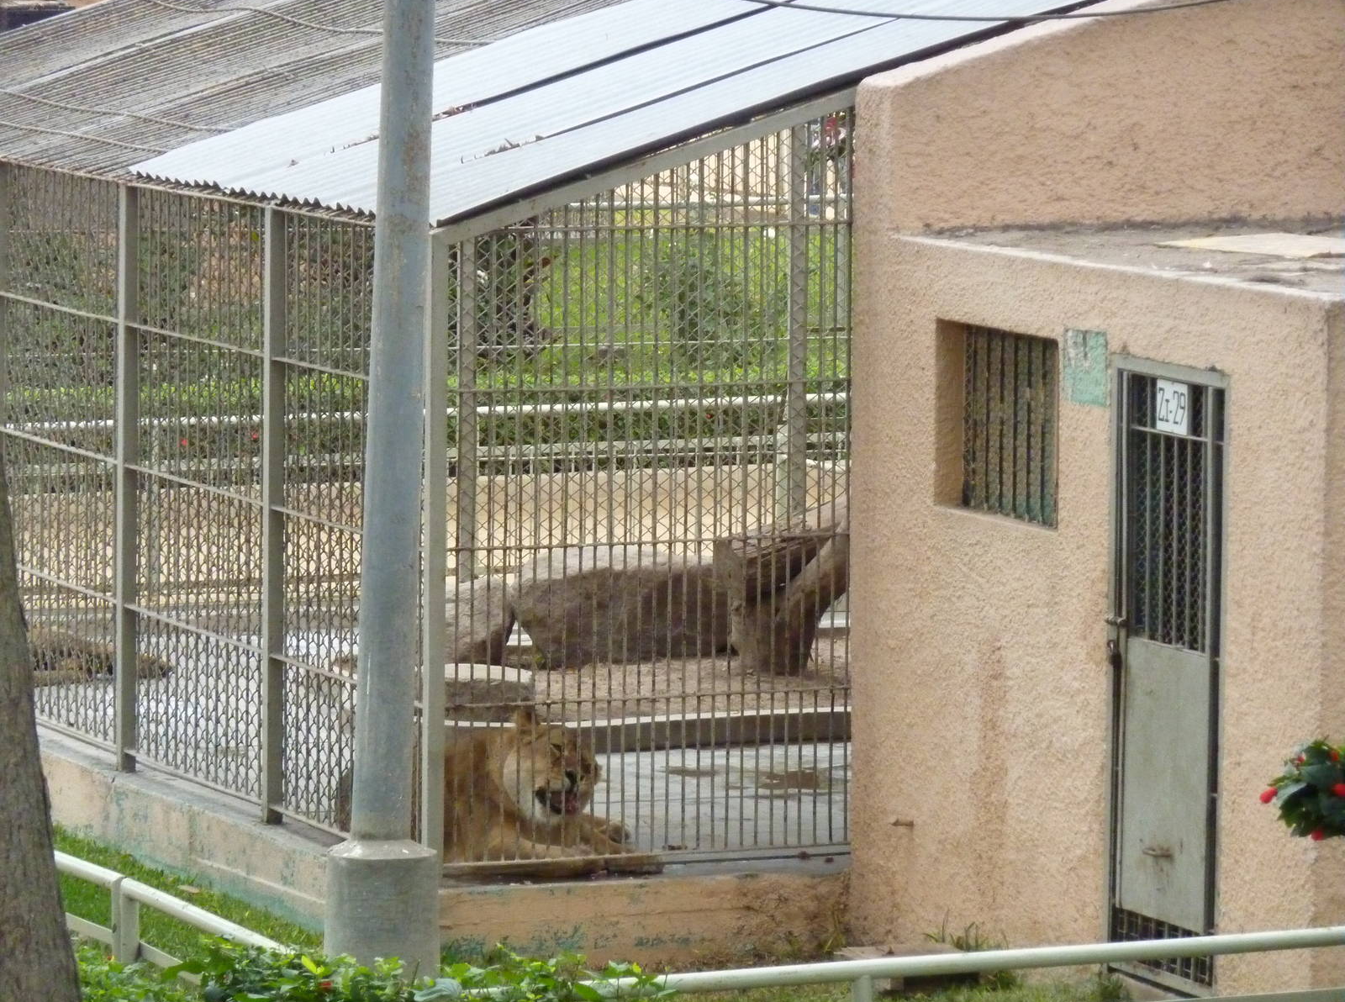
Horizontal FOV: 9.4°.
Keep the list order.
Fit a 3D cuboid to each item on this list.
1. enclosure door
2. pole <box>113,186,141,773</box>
[{"bbox_3d":[1.505,0.524,24.531,0.061,1.889,0.717,-2,7,-25],"label":"enclosure door"},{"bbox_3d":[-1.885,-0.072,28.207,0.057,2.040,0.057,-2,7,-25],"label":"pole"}]

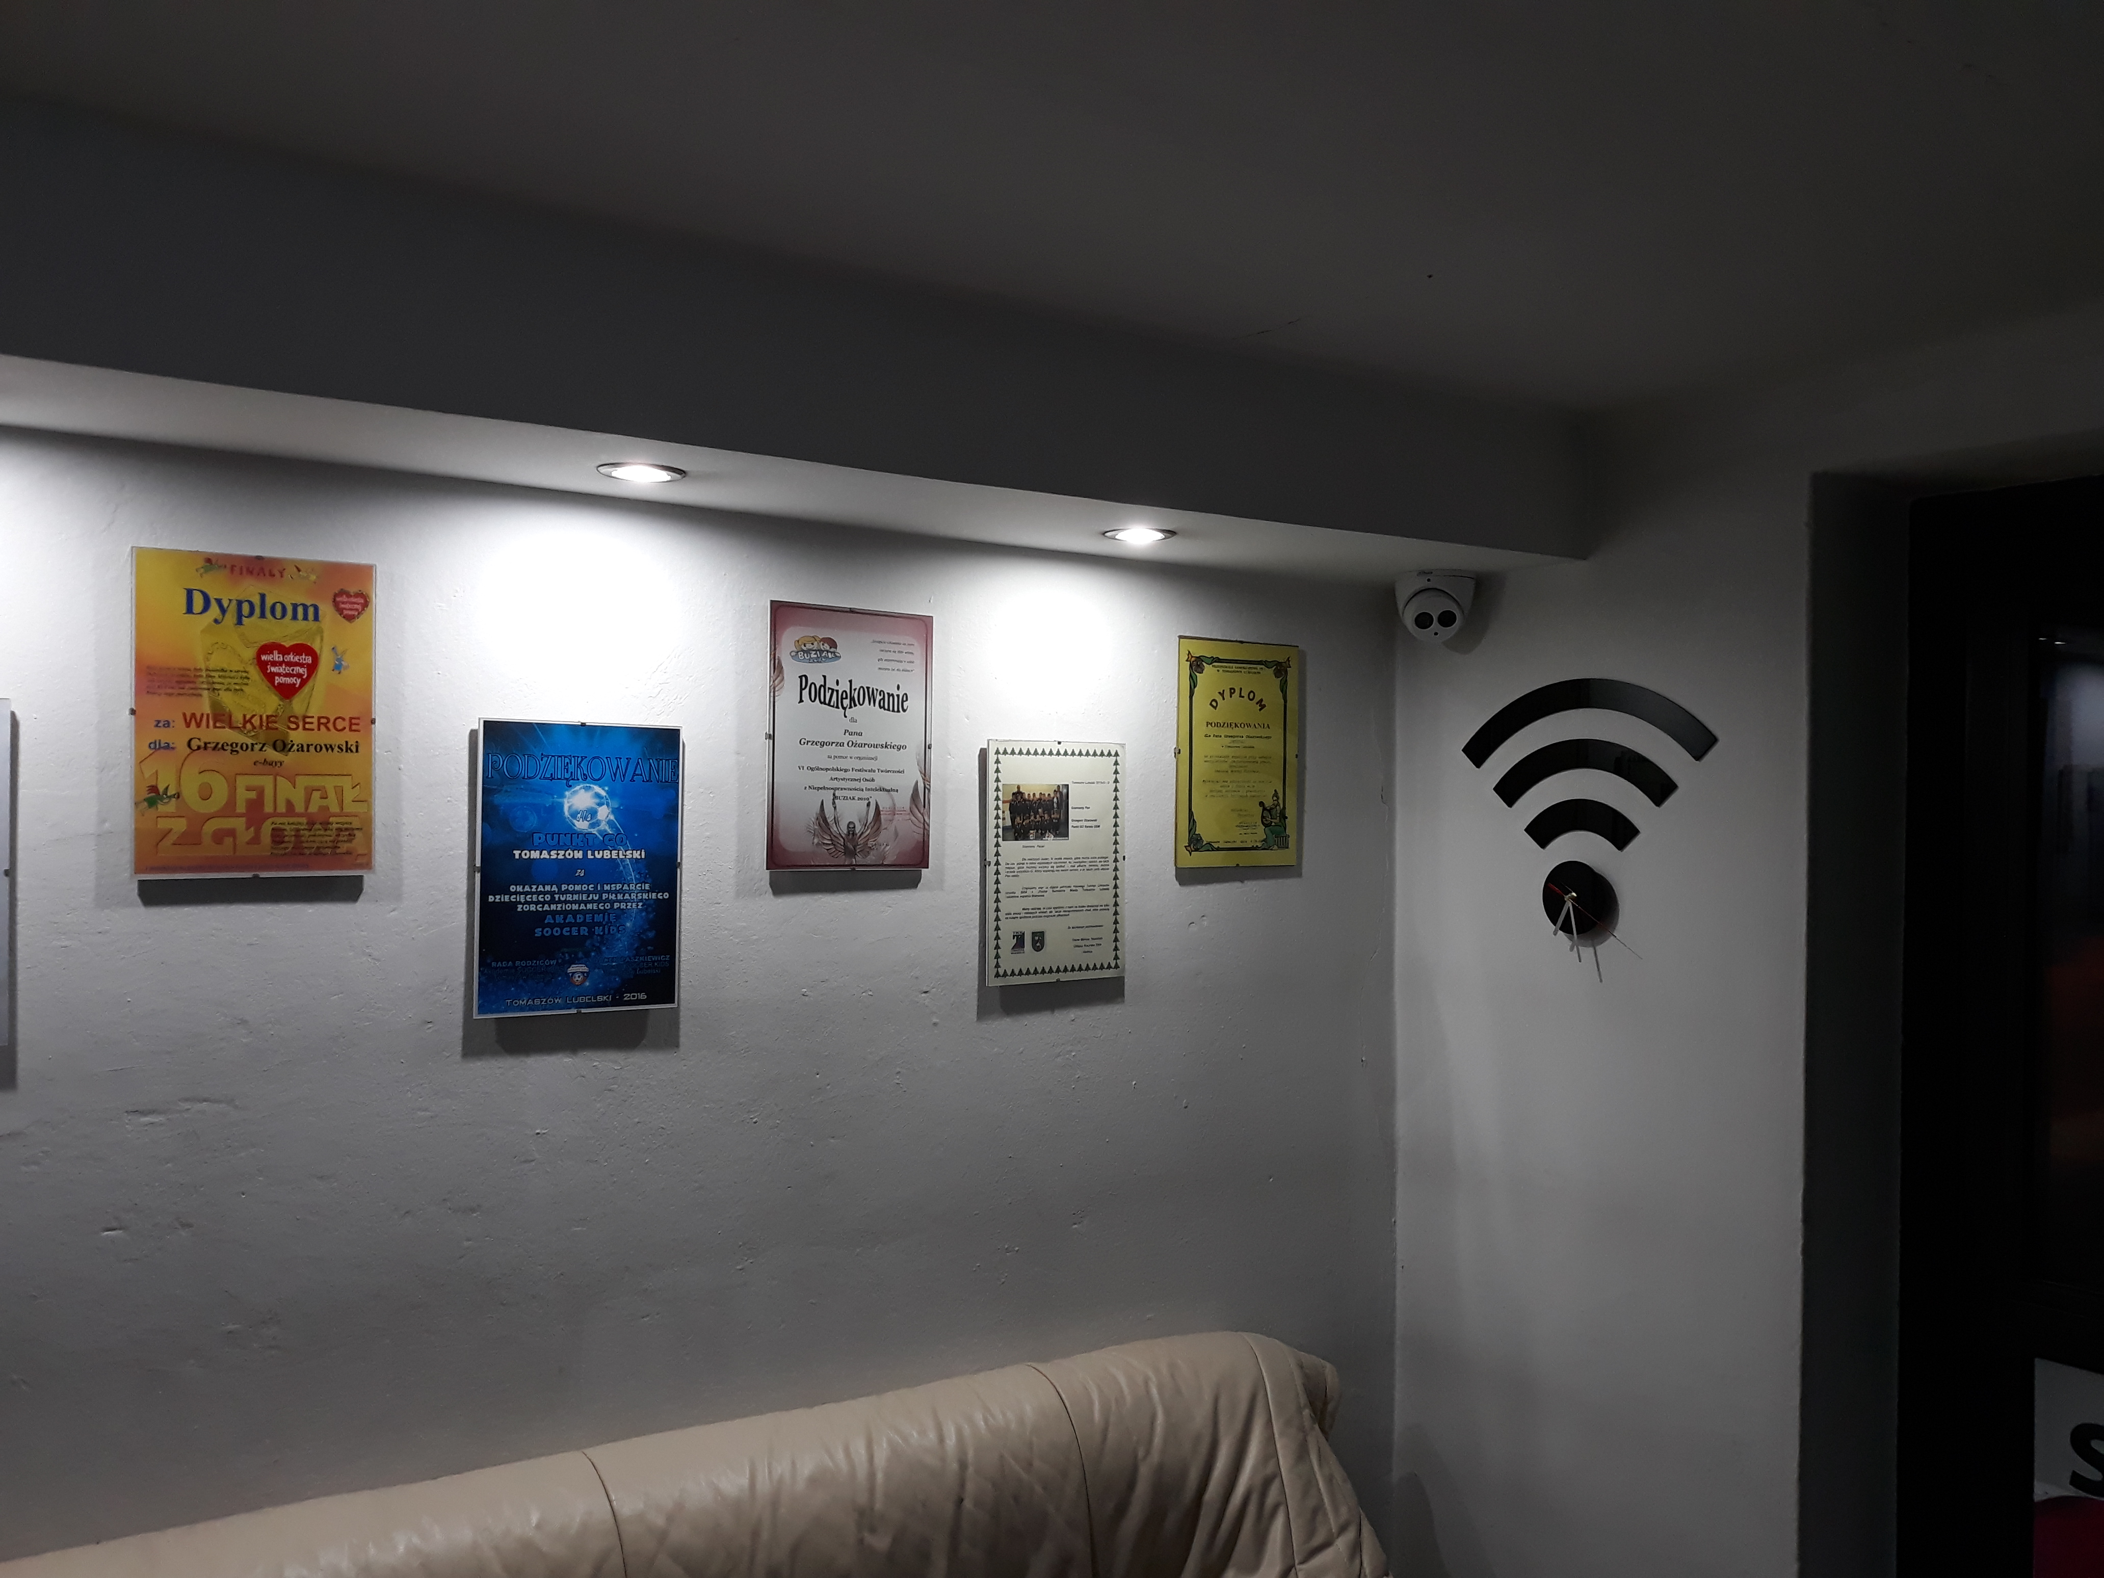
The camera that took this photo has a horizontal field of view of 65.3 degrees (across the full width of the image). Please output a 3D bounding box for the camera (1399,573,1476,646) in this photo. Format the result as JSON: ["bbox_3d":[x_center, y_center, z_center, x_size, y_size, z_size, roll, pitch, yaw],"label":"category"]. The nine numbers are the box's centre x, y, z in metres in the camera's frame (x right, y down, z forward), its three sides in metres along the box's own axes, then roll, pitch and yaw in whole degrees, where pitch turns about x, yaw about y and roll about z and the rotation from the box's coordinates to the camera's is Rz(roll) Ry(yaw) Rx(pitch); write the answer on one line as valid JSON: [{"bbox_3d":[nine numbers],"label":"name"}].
[{"bbox_3d":[0.524,-0.244,2.245,0.112,0.100,0.112,0,0,10],"label":"camera"}]

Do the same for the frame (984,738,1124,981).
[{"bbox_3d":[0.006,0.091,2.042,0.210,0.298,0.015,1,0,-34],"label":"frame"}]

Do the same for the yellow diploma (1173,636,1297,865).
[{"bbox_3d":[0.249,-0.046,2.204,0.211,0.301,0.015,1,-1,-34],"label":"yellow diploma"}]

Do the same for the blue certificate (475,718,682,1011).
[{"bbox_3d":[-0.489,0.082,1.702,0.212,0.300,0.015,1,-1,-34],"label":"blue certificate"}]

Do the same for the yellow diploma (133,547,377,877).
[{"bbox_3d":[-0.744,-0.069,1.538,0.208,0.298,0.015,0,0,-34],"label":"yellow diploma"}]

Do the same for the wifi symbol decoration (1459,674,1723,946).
[{"bbox_3d":[0.669,0.025,2.106,0.030,0.334,0.397,0,-1,-34],"label":"wifi symbol decoration"}]

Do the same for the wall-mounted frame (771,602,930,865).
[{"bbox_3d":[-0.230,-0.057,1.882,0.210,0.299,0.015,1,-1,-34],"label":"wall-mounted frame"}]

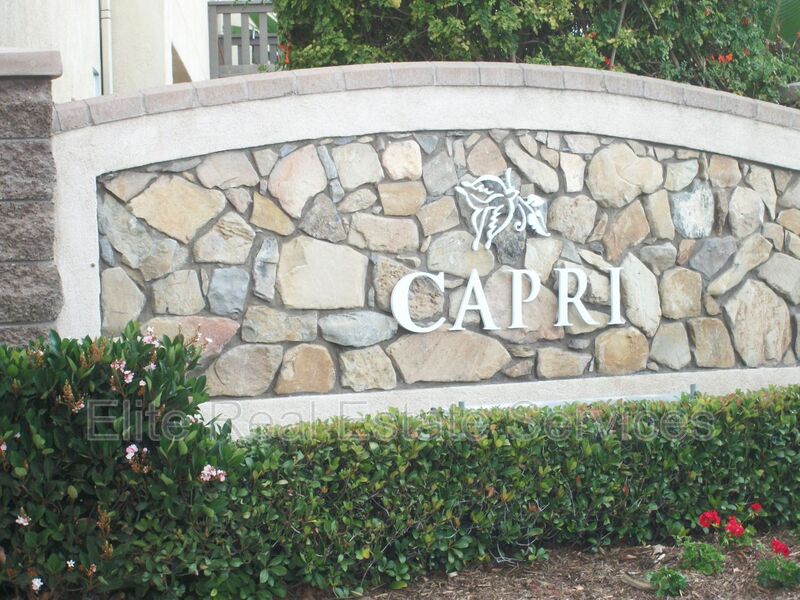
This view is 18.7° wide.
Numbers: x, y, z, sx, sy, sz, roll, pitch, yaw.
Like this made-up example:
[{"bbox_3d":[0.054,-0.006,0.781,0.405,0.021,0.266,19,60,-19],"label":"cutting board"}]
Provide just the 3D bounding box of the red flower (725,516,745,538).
[{"bbox_3d":[1.199,0.816,8.700,0.072,0.079,0.070,-2,1,2],"label":"red flower"}]

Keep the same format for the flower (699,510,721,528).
[{"bbox_3d":[1.116,0.791,8.750,0.079,0.065,0.072,-2,1,2],"label":"flower"}]

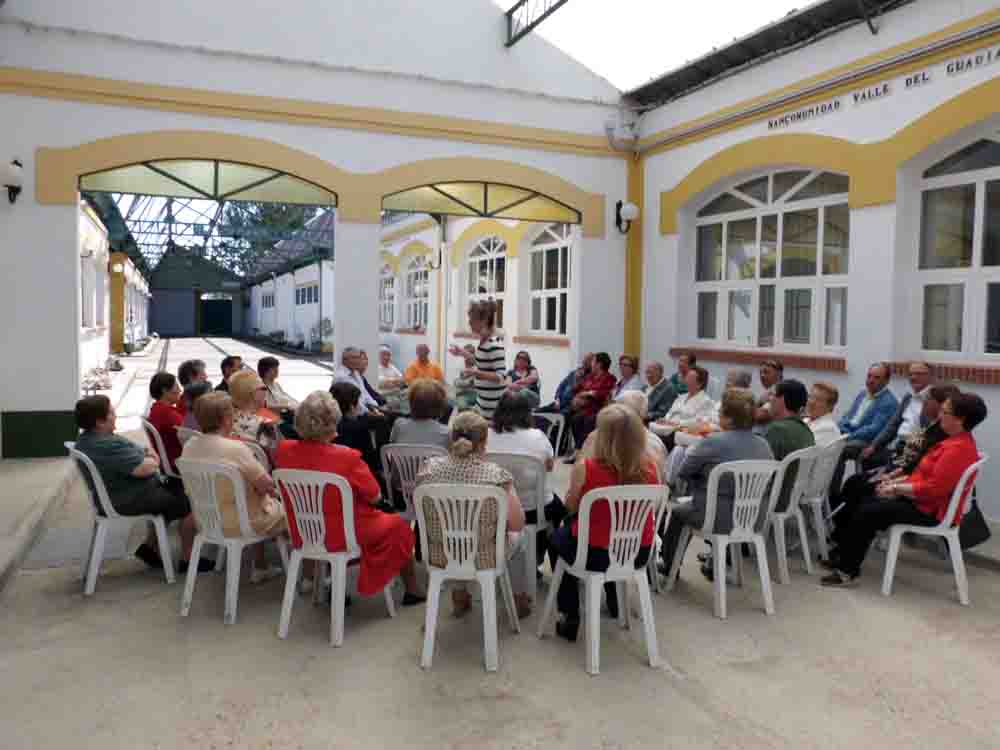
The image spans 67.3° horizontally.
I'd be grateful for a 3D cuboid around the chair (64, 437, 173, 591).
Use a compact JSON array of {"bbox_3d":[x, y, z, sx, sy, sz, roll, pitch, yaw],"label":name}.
[{"bbox_3d":[-2.355,0.833,4.620,0.500,0.850,0.480,-4,6,-42],"label":"chair"}]

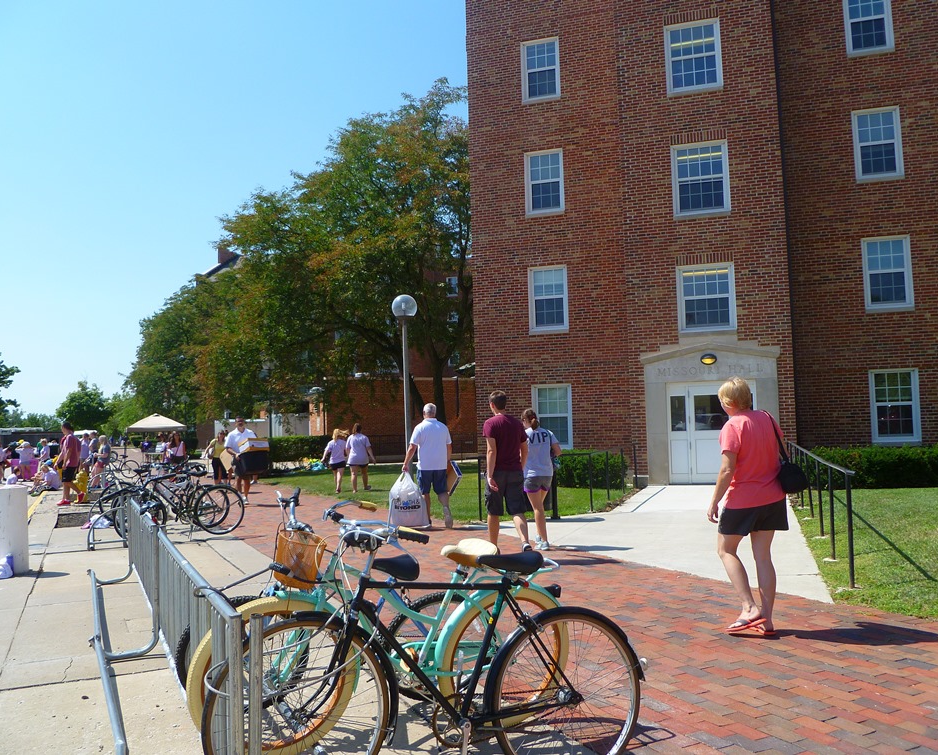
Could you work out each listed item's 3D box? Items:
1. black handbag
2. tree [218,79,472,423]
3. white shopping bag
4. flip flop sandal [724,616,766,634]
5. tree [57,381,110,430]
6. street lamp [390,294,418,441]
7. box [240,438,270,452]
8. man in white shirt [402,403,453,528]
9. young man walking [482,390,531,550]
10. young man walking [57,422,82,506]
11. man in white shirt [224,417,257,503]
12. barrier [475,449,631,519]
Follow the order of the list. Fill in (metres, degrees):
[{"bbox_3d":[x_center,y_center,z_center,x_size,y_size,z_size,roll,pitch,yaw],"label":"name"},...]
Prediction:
[{"bbox_3d":[2.121,0.506,5.420,0.130,0.530,0.260,2,-7,-35],"label":"black handbag"},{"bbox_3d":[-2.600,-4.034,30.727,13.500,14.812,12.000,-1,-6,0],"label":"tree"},{"bbox_3d":[-0.862,1.732,11.600,0.540,0.820,0.330,-1,-5,-3],"label":"white shopping bag"},{"bbox_3d":[1.817,1.624,5.330,0.265,0.065,0.100,-17,-8,11],"label":"flip flop sandal"},{"bbox_3d":[-30.713,3.724,64.674,4.500,7.000,4.500,1,-6,-25],"label":"tree"},{"bbox_3d":[-1.573,0.331,20.539,0.600,4.924,0.600,-1,-6,0],"label":"street lamp"},{"bbox_3d":[-4.322,1.370,16.400,0.440,0.240,0.360,3,-19,-41],"label":"box"},{"bbox_3d":[-0.583,1.262,11.737,0.660,1.793,0.480,0,-6,-13],"label":"man in white shirt"},{"bbox_3d":[0.406,1.061,9.288,0.500,1.820,0.520,1,-6,-22],"label":"young man walking"},{"bbox_3d":[-8.481,1.849,17.300,0.560,1.760,0.470,-1,-5,0],"label":"young man walking"},{"bbox_3d":[-4.619,1.682,16.585,0.620,1.754,0.500,1,-6,-22],"label":"man in white shirt"},{"bbox_3d":[1.567,1.712,13.496,0.550,1.020,3.800,-6,-7,44],"label":"barrier"}]

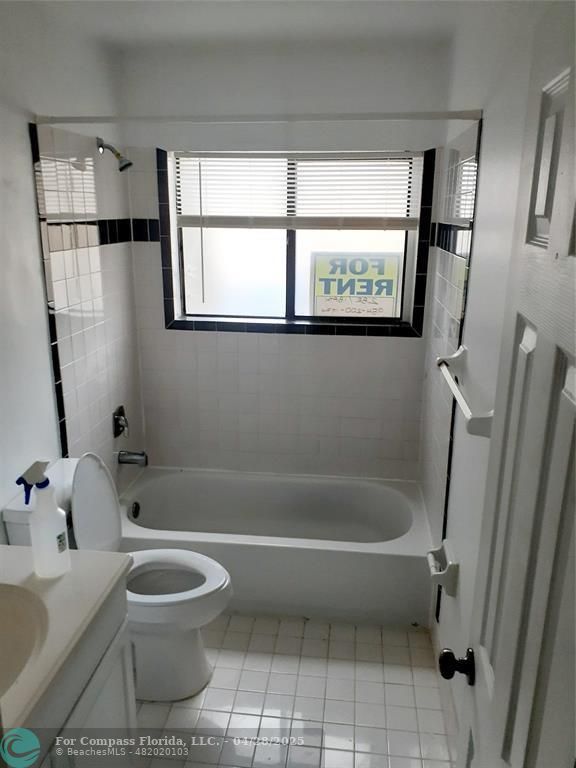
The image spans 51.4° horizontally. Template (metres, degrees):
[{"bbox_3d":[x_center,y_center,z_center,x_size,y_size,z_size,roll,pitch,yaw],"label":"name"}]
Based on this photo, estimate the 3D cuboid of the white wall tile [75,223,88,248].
[{"bbox_3d":[-0.853,-0.617,2.470,0.010,0.107,0.105,2,15,6],"label":"white wall tile"}]

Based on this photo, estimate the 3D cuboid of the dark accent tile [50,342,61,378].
[{"bbox_3d":[-0.882,-0.078,2.270,0.010,0.152,0.051,2,16,6],"label":"dark accent tile"}]

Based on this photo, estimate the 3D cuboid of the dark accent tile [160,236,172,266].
[{"bbox_3d":[-0.606,-0.657,3.001,0.051,0.152,0.010,2,16,6],"label":"dark accent tile"}]

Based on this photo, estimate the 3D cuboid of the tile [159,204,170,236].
[{"bbox_3d":[-0.611,-0.816,2.984,0.052,0.154,0.010,2,15,6],"label":"tile"}]

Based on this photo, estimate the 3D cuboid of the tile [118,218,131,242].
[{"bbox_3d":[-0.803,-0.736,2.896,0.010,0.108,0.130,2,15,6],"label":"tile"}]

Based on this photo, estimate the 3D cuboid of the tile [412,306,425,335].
[{"bbox_3d":[0.642,-0.308,2.952,0.052,0.151,0.010,2,15,6],"label":"tile"}]

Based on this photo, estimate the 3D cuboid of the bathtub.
[{"bbox_3d":[-0.095,0.781,2.955,1.505,0.405,0.758,2,15,6],"label":"bathtub"}]

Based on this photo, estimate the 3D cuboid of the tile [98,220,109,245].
[{"bbox_3d":[-0.829,-0.676,2.675,0.010,0.108,0.111,2,15,6],"label":"tile"}]

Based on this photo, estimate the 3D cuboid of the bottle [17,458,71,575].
[{"bbox_3d":[-0.632,0.348,1.537,0.092,0.302,0.122,12,19,35],"label":"bottle"}]

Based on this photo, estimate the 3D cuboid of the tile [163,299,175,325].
[{"bbox_3d":[-0.609,-0.361,3.080,0.051,0.148,0.010,2,16,6],"label":"tile"}]

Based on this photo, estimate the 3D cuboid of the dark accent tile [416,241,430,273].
[{"bbox_3d":[0.645,-0.606,2.869,0.051,0.152,0.010,2,16,6],"label":"dark accent tile"}]

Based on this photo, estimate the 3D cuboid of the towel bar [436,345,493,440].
[{"bbox_3d":[0.506,0.006,1.714,0.087,0.108,0.665,2,15,6],"label":"towel bar"}]

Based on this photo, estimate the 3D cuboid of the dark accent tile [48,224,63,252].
[{"bbox_3d":[-0.867,-0.555,2.241,0.010,0.112,0.109,2,15,6],"label":"dark accent tile"}]

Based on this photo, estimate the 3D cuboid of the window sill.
[{"bbox_3d":[0.022,-0.301,3.092,1.312,0.055,0.133,2,15,6],"label":"window sill"}]

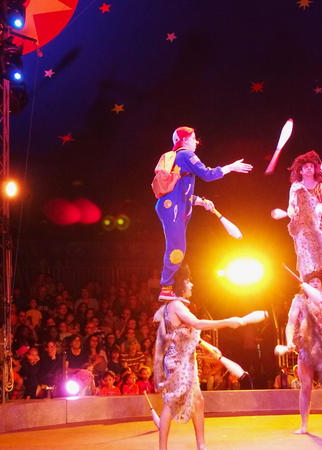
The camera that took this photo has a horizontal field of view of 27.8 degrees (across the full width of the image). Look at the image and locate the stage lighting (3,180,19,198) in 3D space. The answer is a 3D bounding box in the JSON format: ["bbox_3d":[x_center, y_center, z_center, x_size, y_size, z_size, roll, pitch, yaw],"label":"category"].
[{"bbox_3d":[-2.000,-0.475,8.700,0.190,0.240,0.250,0,9,-15],"label":"stage lighting"}]

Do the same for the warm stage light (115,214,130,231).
[{"bbox_3d":[-0.829,-0.054,14.000,0.330,0.340,0.340,0,6,-6],"label":"warm stage light"}]

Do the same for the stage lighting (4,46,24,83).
[{"bbox_3d":[-1.982,-2.158,8.800,0.280,0.450,0.300,0,0,-27],"label":"stage lighting"}]

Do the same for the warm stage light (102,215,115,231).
[{"bbox_3d":[-1.130,-0.054,14.000,0.280,0.330,0.320,0,6,-6],"label":"warm stage light"}]

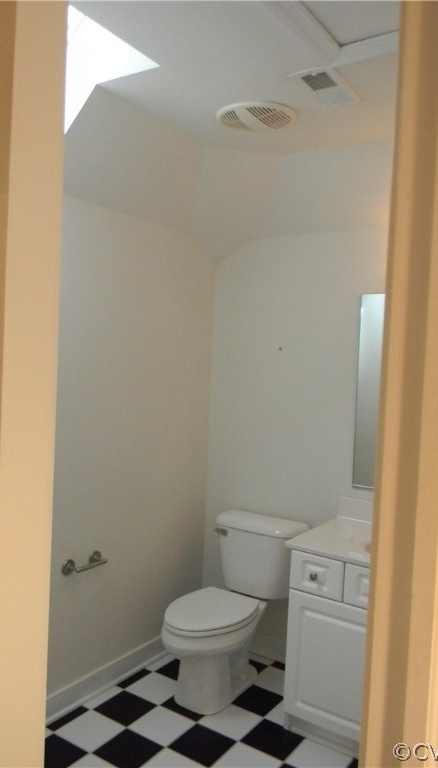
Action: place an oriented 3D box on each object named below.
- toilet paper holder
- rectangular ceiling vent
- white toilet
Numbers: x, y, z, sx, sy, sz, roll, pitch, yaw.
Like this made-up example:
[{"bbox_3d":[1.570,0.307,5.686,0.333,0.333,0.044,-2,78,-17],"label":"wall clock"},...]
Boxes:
[{"bbox_3d":[-0.554,0.765,2.626,0.070,0.063,0.222,4,3,34],"label":"toilet paper holder"},{"bbox_3d":[0.364,-0.986,2.095,0.152,0.025,0.290,4,3,34],"label":"rectangular ceiling vent"},{"bbox_3d":[0.032,1.030,2.837,0.445,0.736,0.750,4,3,34],"label":"white toilet"}]

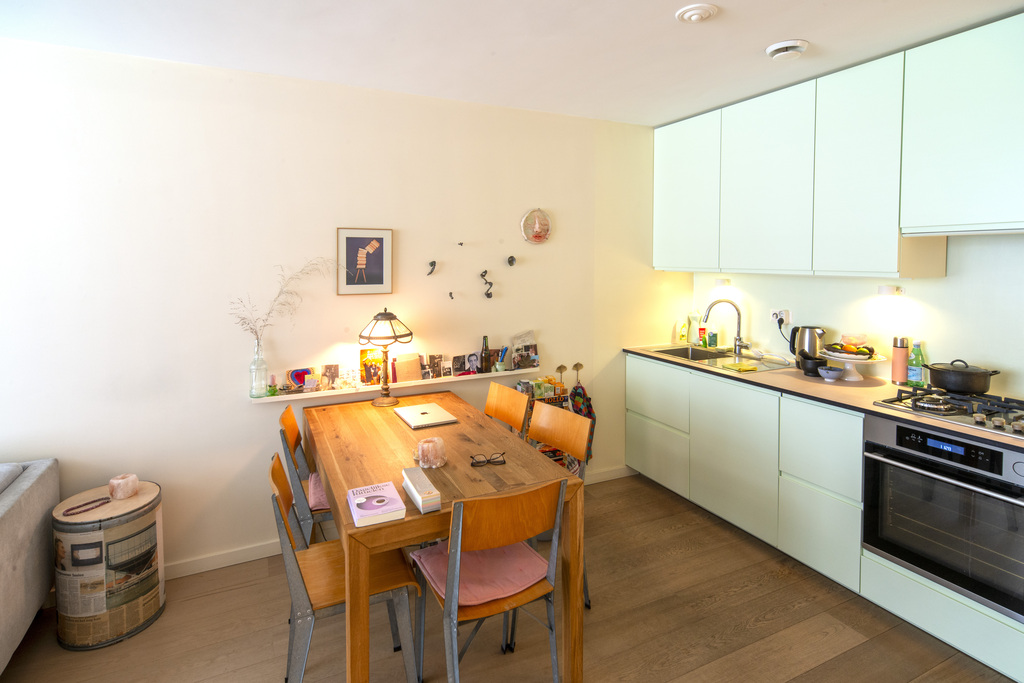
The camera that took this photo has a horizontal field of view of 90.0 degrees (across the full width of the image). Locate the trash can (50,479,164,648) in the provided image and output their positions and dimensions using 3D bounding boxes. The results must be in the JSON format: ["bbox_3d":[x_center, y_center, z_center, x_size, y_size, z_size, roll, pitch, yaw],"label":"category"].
[{"bbox_3d":[-1.766,0.964,2.263,0.380,0.520,0.380,-4,8,-26],"label":"trash can"}]

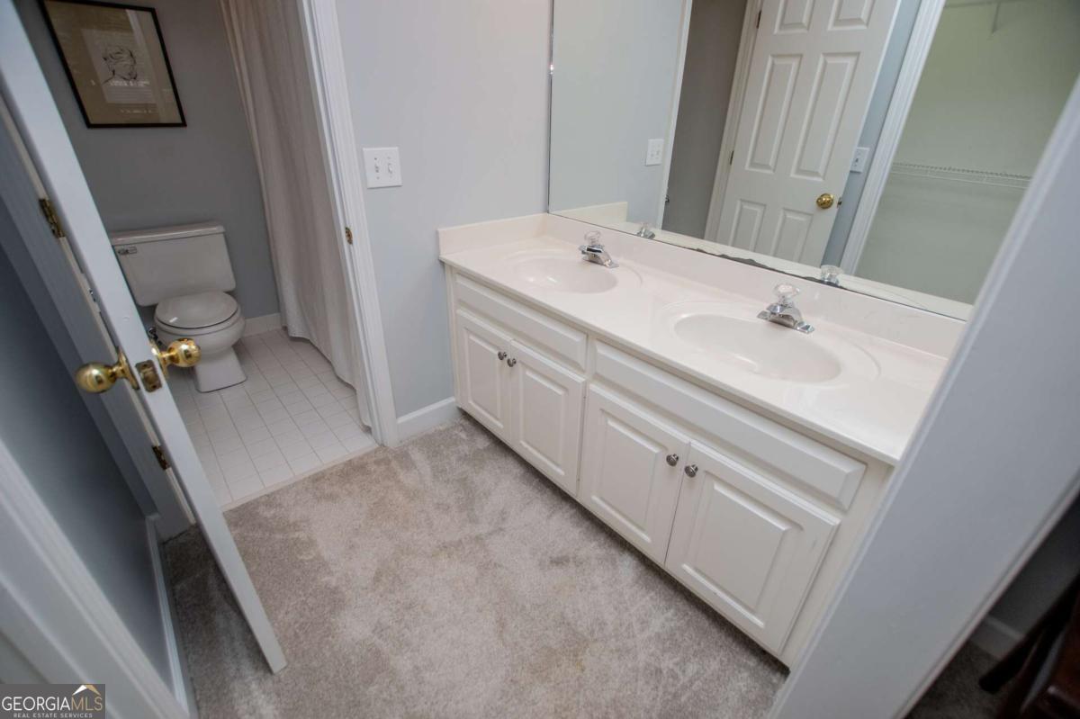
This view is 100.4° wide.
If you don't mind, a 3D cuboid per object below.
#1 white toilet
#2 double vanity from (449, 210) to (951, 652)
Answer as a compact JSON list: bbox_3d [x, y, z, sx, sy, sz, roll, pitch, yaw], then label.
[{"bbox_3d":[-1.754,-0.254,2.299,0.500,0.712,0.690,-22,37,-37],"label":"white toilet"},{"bbox_3d":[0.323,0.099,1.604,0.574,0.887,1.540,-22,37,-37],"label":"double vanity"}]

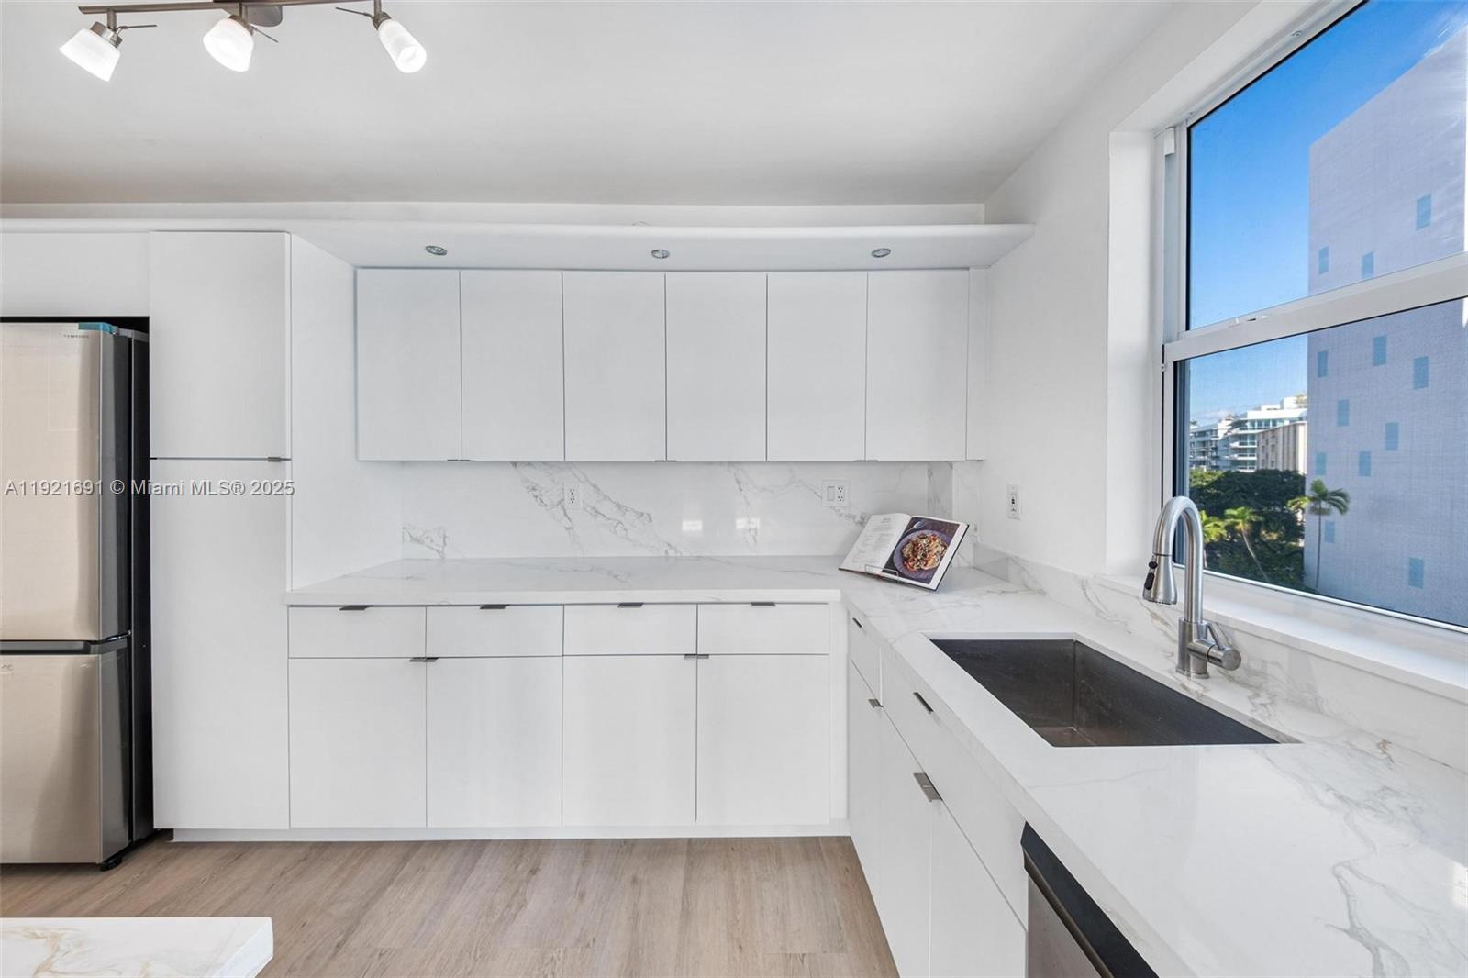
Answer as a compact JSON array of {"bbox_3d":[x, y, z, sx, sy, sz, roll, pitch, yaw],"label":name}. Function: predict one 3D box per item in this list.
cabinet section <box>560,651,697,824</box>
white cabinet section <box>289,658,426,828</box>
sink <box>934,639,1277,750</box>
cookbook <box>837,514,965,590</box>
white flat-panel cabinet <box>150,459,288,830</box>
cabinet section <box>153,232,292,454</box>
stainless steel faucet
[{"bbox_3d":[-0.373,0.860,1.980,0.465,0.585,0.560,0,2,-1],"label":"cabinet section"},{"bbox_3d":[-1.306,0.867,1.970,0.470,0.585,0.560,0,2,-1],"label":"white cabinet section"},{"bbox_3d":[0.692,0.519,1.018,0.420,0.240,0.520,0,2,-1],"label":"sink"},{"bbox_3d":[0.625,0.229,1.831,0.410,0.035,0.280,2,47,53],"label":"cookbook"},{"bbox_3d":[-1.787,0.529,1.985,0.477,1.285,0.580,0,2,-1],"label":"white flat-panel cabinet"},{"bbox_3d":[-1.775,-0.502,1.960,0.475,0.785,0.560,0,2,-1],"label":"cabinet section"},{"bbox_3d":[0.909,0.203,0.983,0.190,0.373,0.125,0,2,-16],"label":"stainless steel faucet"}]

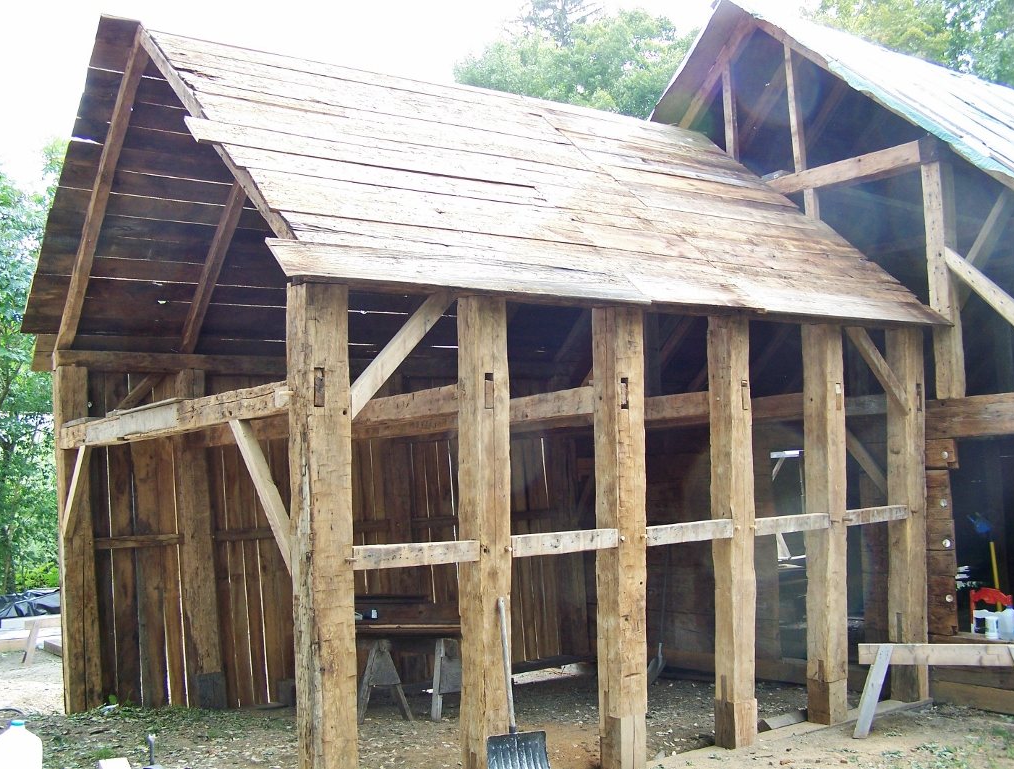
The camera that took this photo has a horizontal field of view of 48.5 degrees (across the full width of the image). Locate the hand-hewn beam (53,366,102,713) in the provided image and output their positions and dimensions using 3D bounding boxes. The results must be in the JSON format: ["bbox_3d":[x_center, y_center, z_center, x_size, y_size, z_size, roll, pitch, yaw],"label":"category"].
[{"bbox_3d":[-3.314,1.180,8.690,0.245,2.640,0.225,-1,-3,-36],"label":"hand-hewn beam"}]

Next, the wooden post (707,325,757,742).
[{"bbox_3d":[1.397,0.883,6.941,0.195,2.600,0.185,2,-4,-36],"label":"wooden post"}]

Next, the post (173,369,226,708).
[{"bbox_3d":[-2.742,1.369,10.060,0.198,2.911,0.198,0,-5,-37],"label":"post"}]

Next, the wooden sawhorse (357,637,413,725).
[{"bbox_3d":[-1.000,2.325,9.111,0.420,0.653,0.720,-1,-4,-8],"label":"wooden sawhorse"}]

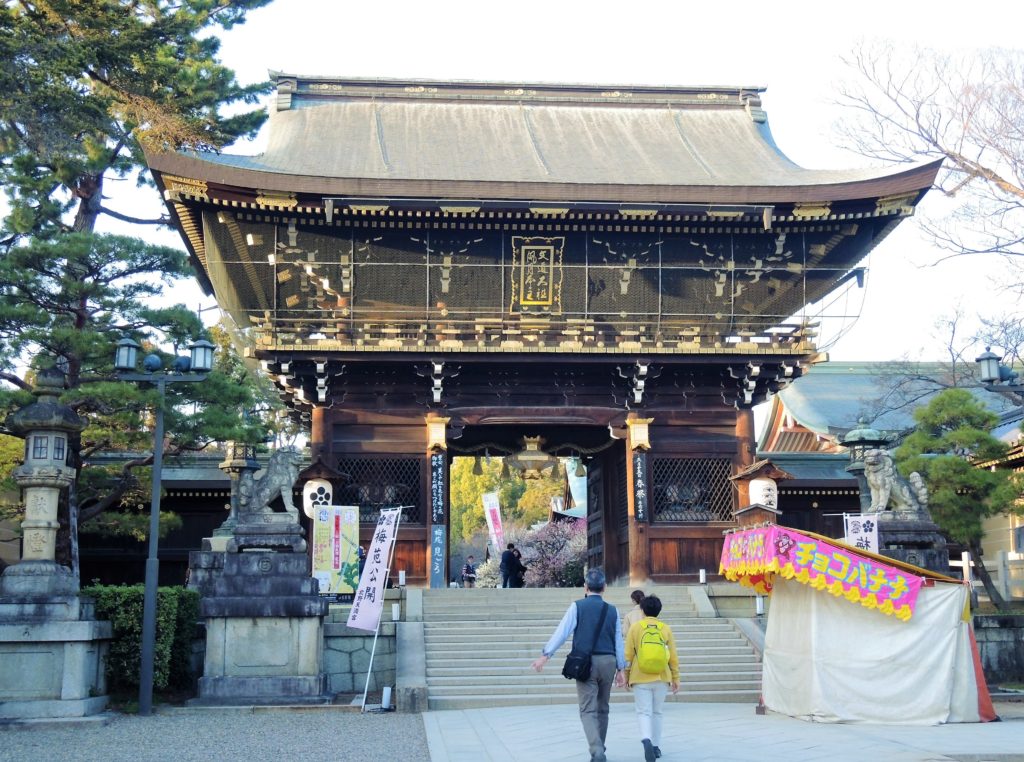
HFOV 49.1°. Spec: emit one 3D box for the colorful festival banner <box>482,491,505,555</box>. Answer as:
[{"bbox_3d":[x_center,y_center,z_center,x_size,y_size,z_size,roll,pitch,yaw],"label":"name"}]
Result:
[{"bbox_3d":[-0.562,4.420,35.014,0.446,1.782,0.079,-12,-10,-7],"label":"colorful festival banner"}]

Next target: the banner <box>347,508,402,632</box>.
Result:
[{"bbox_3d":[-1.953,2.705,16.043,0.465,1.762,0.079,2,-15,36],"label":"banner"}]

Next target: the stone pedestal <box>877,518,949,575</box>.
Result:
[{"bbox_3d":[6.314,3.542,17.869,2.000,2.570,1.650,0,-10,-5],"label":"stone pedestal"}]

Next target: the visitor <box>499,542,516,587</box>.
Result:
[{"bbox_3d":[-0.086,5.241,30.167,0.500,1.720,0.340,-2,-10,9],"label":"visitor"}]

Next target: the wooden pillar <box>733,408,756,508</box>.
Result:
[{"bbox_3d":[5.425,2.692,25.921,0.426,4.028,0.426,0,-11,-5],"label":"wooden pillar"}]

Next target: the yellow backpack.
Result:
[{"bbox_3d":[1.347,2.538,10.636,0.287,0.465,0.188,0,-11,-5],"label":"yellow backpack"}]

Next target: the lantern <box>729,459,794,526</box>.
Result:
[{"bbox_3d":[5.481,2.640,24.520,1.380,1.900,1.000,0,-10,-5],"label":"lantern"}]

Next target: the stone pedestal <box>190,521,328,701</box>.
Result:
[{"bbox_3d":[-3.694,3.482,16.957,2.000,2.570,1.650,0,-10,-5],"label":"stone pedestal"}]

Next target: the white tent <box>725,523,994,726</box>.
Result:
[{"bbox_3d":[4.397,3.113,14.586,2.600,2.370,2.250,0,-10,-5],"label":"white tent"}]

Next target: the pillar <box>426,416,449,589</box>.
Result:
[{"bbox_3d":[-1.684,2.702,25.342,0.446,3.987,0.446,0,-11,-5],"label":"pillar"}]

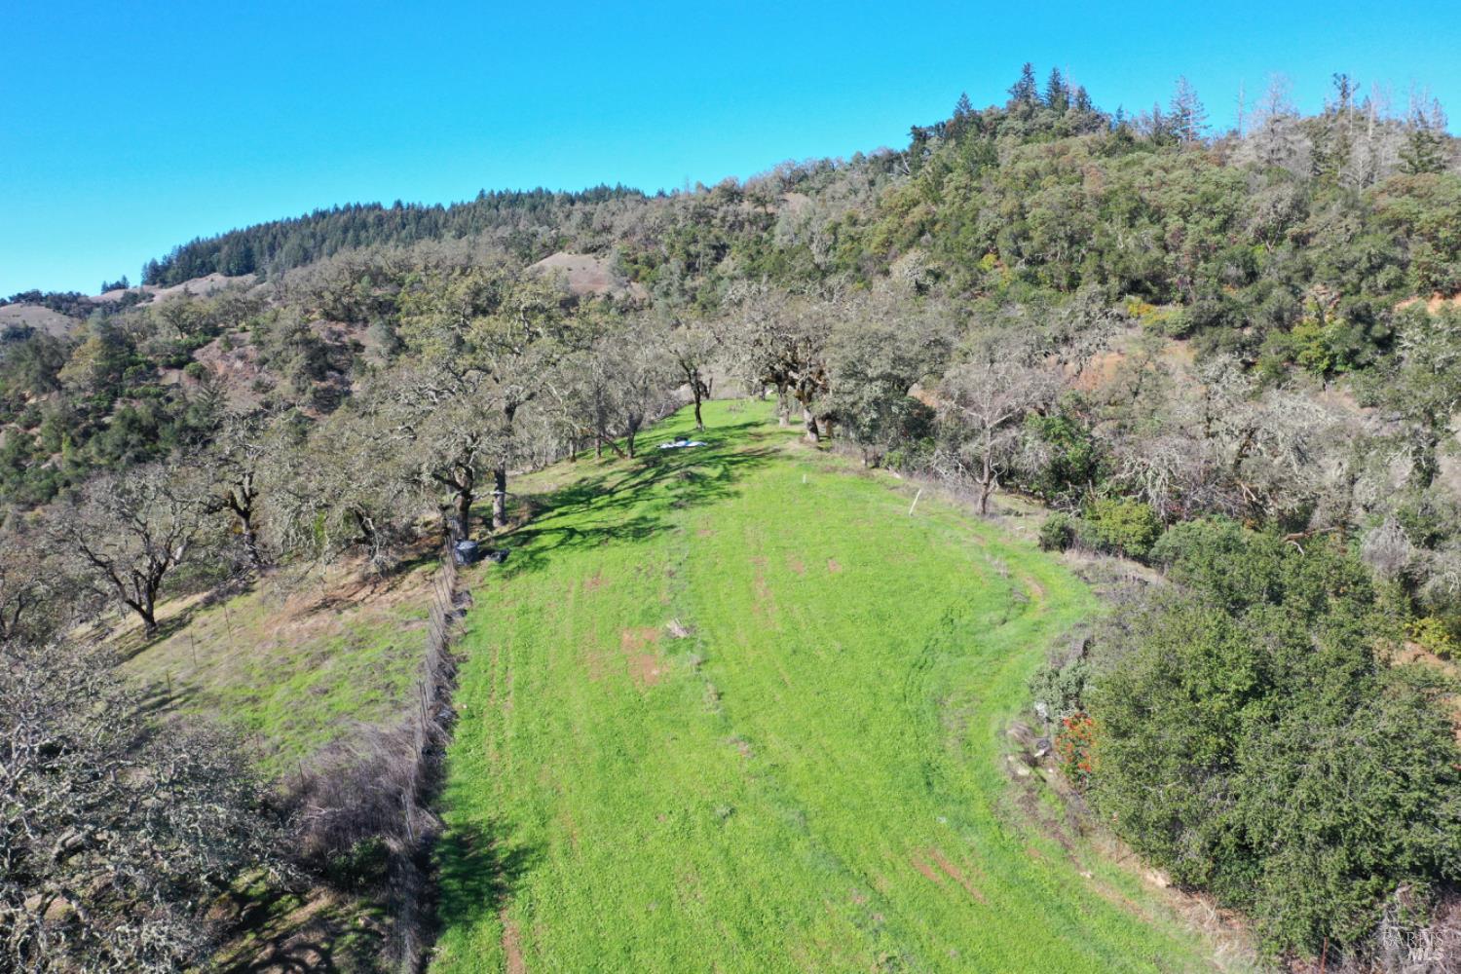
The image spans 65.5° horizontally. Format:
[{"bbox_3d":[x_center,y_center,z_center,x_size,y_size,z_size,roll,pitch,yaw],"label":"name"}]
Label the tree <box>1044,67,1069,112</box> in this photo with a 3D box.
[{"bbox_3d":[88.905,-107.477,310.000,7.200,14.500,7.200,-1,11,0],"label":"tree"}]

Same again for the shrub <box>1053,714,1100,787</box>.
[{"bbox_3d":[10.823,8.241,35.500,1.600,1.950,1.500,-1,11,0],"label":"shrub"}]

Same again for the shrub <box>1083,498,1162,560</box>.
[{"bbox_3d":[21.738,2.342,63.000,4.300,3.000,3.800,-1,11,0],"label":"shrub"}]

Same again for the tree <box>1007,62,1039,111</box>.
[{"bbox_3d":[79.874,-108.100,310.000,8.800,15.500,8.800,-1,11,0],"label":"tree"}]

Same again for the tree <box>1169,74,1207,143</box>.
[{"bbox_3d":[112.928,-92.855,280.000,9.800,17.000,9.800,-1,11,0],"label":"tree"}]

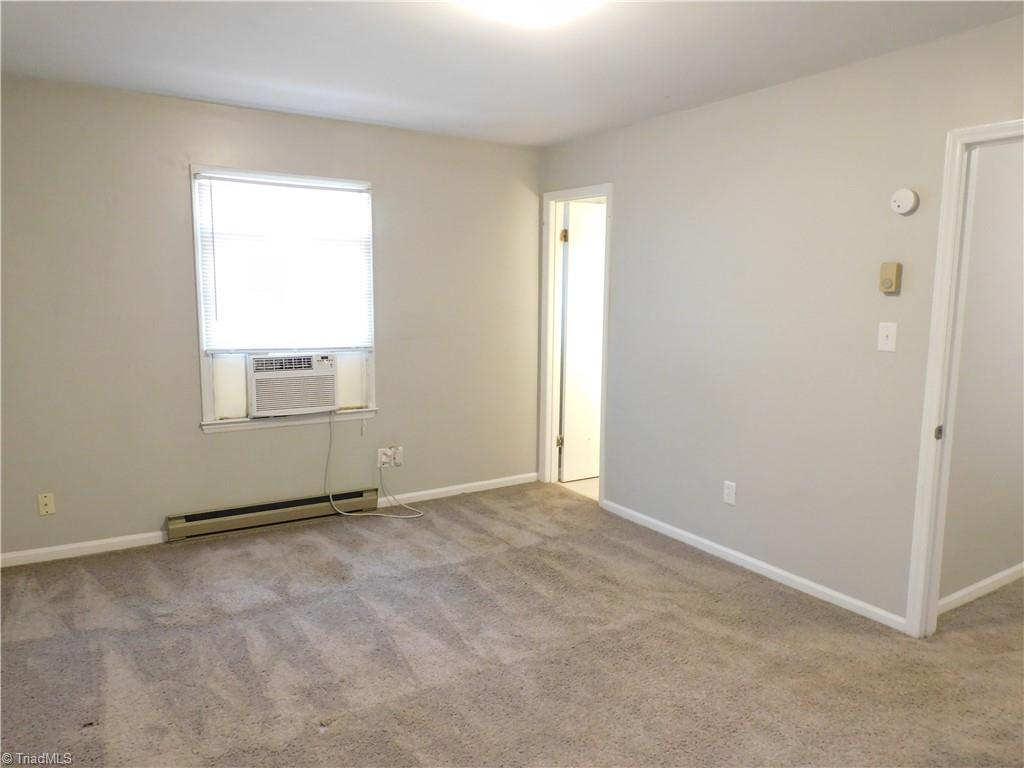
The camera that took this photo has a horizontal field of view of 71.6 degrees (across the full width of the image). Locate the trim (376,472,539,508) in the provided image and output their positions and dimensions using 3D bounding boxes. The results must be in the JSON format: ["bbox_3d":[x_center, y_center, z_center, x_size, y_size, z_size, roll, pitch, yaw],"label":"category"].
[{"bbox_3d":[-0.349,0.745,5.011,1.285,0.067,0.016,-4,9,-32],"label":"trim"}]

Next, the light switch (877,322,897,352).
[{"bbox_3d":[1.600,-0.200,3.024,0.012,0.118,0.074,-4,9,-32],"label":"light switch"}]

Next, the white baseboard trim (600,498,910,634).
[{"bbox_3d":[1.142,0.910,3.870,0.016,0.067,2.040,-4,9,-32],"label":"white baseboard trim"}]

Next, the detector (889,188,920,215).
[{"bbox_3d":[1.616,-0.748,2.912,0.040,0.102,0.102,-4,9,-32],"label":"detector"}]

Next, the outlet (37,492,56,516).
[{"bbox_3d":[-2.408,0.623,3.679,0.068,0.114,0.009,-4,9,-32],"label":"outlet"}]

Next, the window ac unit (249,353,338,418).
[{"bbox_3d":[-1.417,-0.029,4.437,0.514,0.375,0.430,-4,9,-32],"label":"window ac unit"}]

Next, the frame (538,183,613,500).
[{"bbox_3d":[0.467,-0.260,4.911,0.130,2.105,0.741,-4,9,-32],"label":"frame"}]

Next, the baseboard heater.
[{"bbox_3d":[-1.407,0.783,4.307,1.237,0.138,0.067,-4,9,-32],"label":"baseboard heater"}]

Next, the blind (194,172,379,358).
[{"bbox_3d":[-1.300,-0.689,4.184,1.015,1.007,0.043,-4,9,-32],"label":"blind"}]

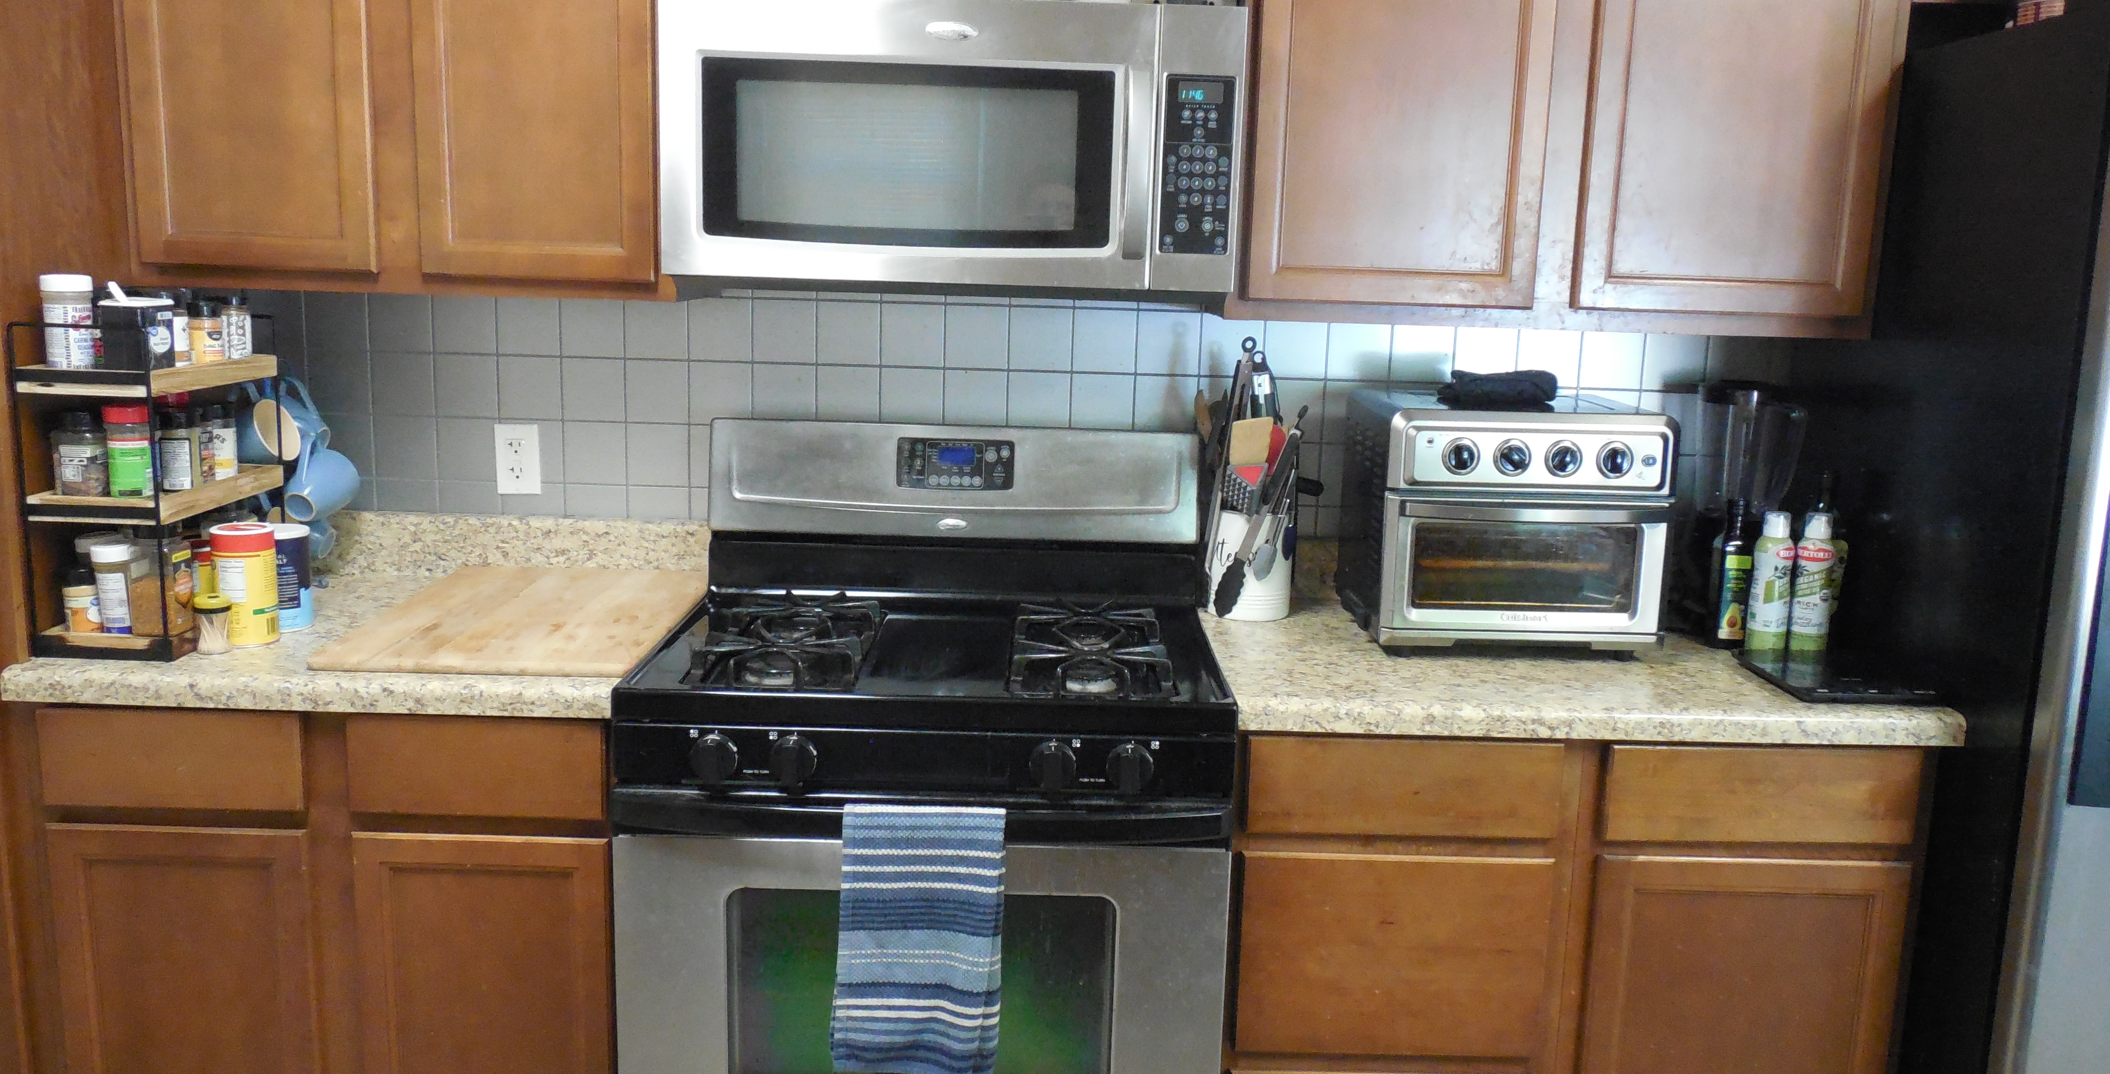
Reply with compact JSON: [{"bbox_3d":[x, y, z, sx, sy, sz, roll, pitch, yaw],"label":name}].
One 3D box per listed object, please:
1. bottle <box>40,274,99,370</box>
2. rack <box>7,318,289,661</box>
[{"bbox_3d":[-1.215,-0.265,1.875,0.053,0.114,0.053,-2,11,-21],"label":"bottle"},{"bbox_3d":[-1.197,-0.079,2.039,0.181,0.420,0.309,2,10,-1],"label":"rack"}]

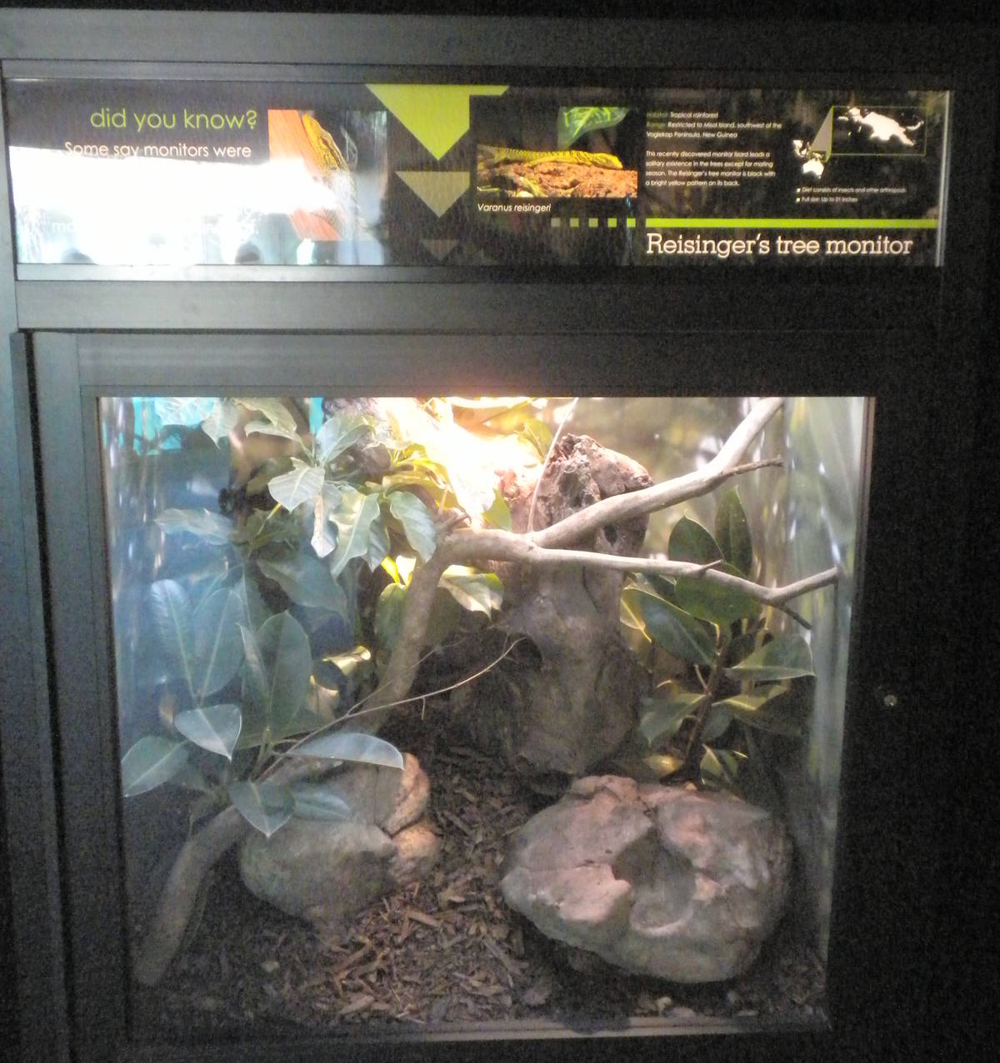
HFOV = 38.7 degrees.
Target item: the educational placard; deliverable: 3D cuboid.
[{"bbox_3d":[-0.017,-0.377,1.515,0.986,0.184,0.020,0,12,-2],"label":"educational placard"}]

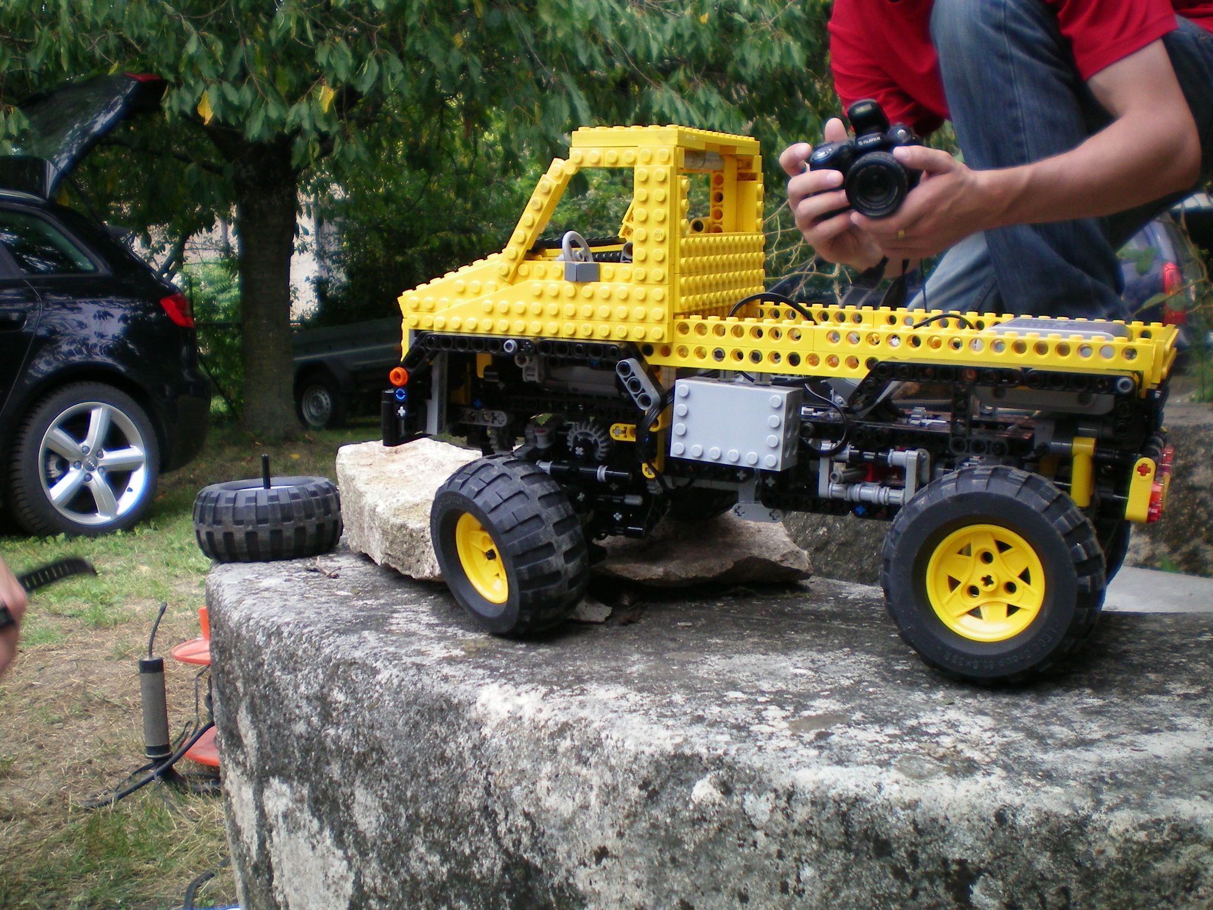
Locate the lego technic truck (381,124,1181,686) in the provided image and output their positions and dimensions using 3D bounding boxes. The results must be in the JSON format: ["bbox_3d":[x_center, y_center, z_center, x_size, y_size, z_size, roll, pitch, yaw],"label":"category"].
[{"bbox_3d":[0.075,-0.033,0.587,0.342,0.216,0.166,6,12,25],"label":"lego technic truck"}]

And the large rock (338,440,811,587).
[{"bbox_3d":[-0.023,0.026,0.726,0.262,0.064,0.135,0,7,0],"label":"large rock"}]

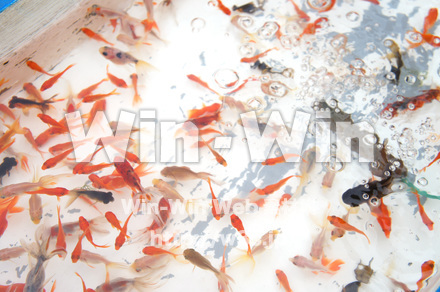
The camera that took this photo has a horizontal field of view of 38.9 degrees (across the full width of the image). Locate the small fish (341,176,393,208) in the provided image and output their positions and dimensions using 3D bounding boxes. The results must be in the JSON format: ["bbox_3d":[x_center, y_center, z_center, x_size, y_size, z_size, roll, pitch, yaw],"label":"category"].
[{"bbox_3d":[0.180,0.051,0.754,0.064,0.024,0.028,-20,57,-13],"label":"small fish"}]

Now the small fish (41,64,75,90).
[{"bbox_3d":[-0.223,-0.095,0.859,0.011,0.015,0.058,42,70,19],"label":"small fish"}]

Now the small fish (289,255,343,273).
[{"bbox_3d":[0.112,0.135,0.722,0.062,0.020,0.018,4,59,3],"label":"small fish"}]

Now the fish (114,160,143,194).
[{"bbox_3d":[-0.112,0.039,0.775,0.016,0.022,0.073,-33,63,-19],"label":"fish"}]

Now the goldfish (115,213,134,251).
[{"bbox_3d":[-0.104,0.093,0.679,0.012,0.013,0.045,15,61,9],"label":"goldfish"}]

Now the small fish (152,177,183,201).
[{"bbox_3d":[-0.063,0.058,0.786,0.058,0.022,0.016,33,63,20],"label":"small fish"}]

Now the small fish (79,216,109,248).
[{"bbox_3d":[-0.146,0.100,0.720,0.018,0.013,0.048,-30,60,-20],"label":"small fish"}]

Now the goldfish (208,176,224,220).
[{"bbox_3d":[-0.007,0.059,0.699,0.012,0.014,0.054,-11,61,-6],"label":"goldfish"}]

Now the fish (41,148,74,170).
[{"bbox_3d":[-0.206,0.015,0.802,0.056,0.016,0.012,-36,64,-21],"label":"fish"}]

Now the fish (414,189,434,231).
[{"bbox_3d":[0.240,0.077,0.736,0.013,0.013,0.053,-9,56,-6],"label":"fish"}]

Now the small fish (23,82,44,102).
[{"bbox_3d":[-0.257,-0.073,0.865,0.042,0.016,0.013,41,70,18],"label":"small fish"}]

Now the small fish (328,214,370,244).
[{"bbox_3d":[0.131,0.085,0.633,0.051,0.014,0.012,32,68,22],"label":"small fish"}]

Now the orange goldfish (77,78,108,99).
[{"bbox_3d":[-0.175,-0.079,0.857,0.050,0.015,0.012,-33,68,-15],"label":"orange goldfish"}]

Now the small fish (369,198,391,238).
[{"bbox_3d":[0.193,0.085,0.730,0.015,0.013,0.053,1,55,1],"label":"small fish"}]

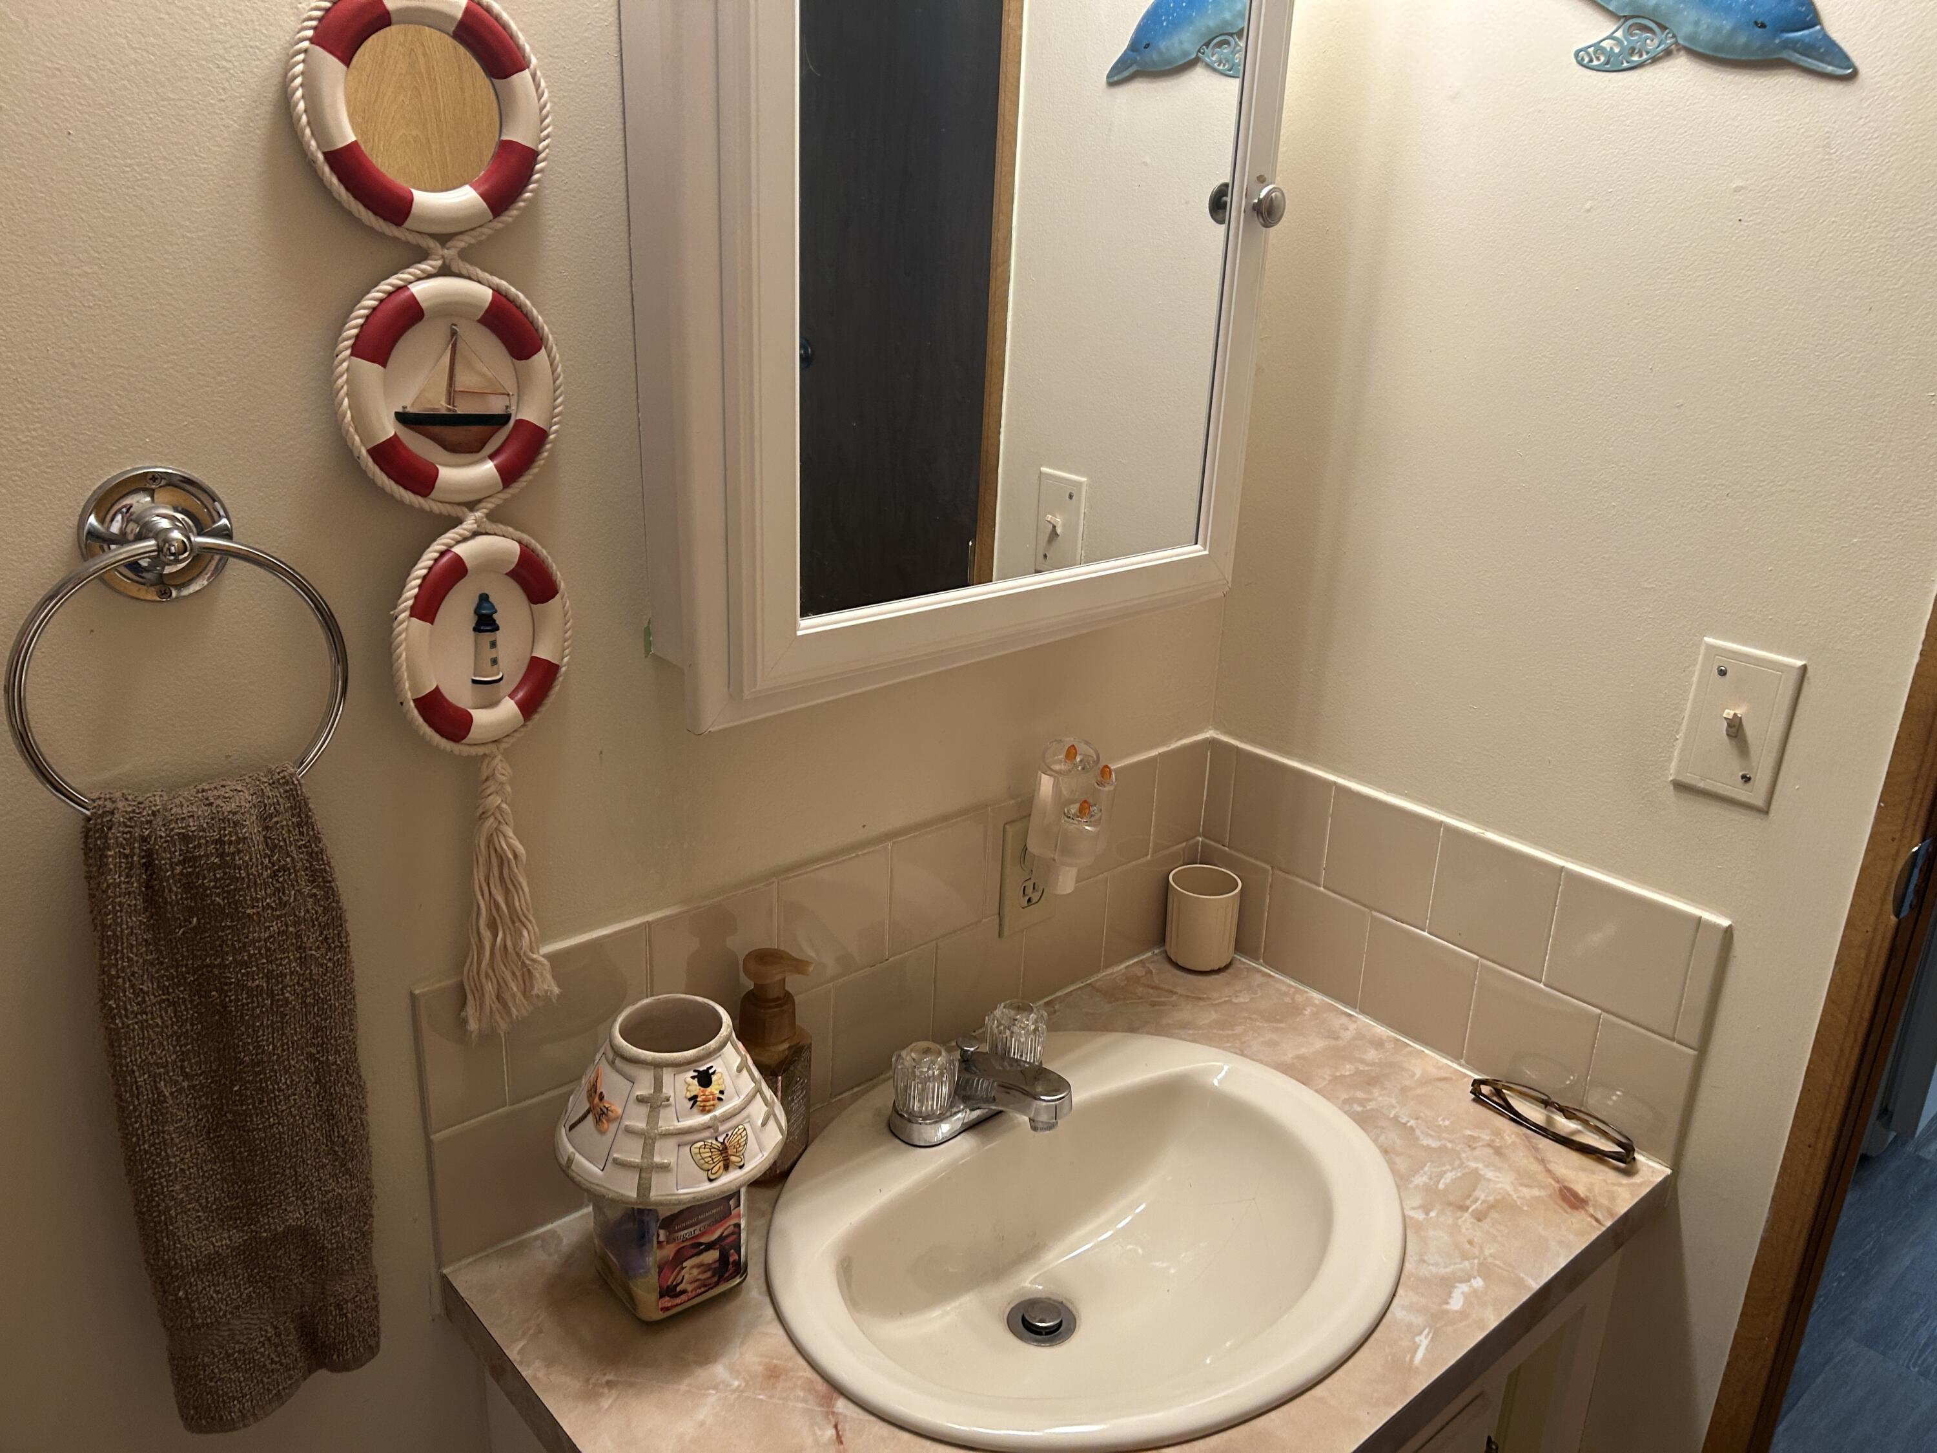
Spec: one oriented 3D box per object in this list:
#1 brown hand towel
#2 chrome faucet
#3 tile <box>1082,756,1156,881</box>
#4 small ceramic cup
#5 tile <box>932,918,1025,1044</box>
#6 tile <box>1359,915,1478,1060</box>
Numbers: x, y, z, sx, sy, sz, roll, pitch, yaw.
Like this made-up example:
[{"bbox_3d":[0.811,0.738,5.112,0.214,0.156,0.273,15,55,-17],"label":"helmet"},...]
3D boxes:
[{"bbox_3d":[-0.405,0.208,0.816,0.124,0.385,0.062,-15,26,-41],"label":"brown hand towel"},{"bbox_3d":[0.026,0.274,1.123,0.155,0.070,0.118,-15,26,-41],"label":"chrome faucet"},{"bbox_3d":[0.134,0.086,1.355,0.108,0.107,0.010,-15,26,-41],"label":"tile"},{"bbox_3d":[0.231,0.188,1.423,0.071,0.082,0.071,2,19,-1],"label":"small ceramic cup"},{"bbox_3d":[0.007,0.223,1.294,0.108,0.106,0.010,-15,26,-40],"label":"tile"},{"bbox_3d":[0.407,0.234,1.312,0.010,0.106,0.108,-15,26,-40],"label":"tile"}]

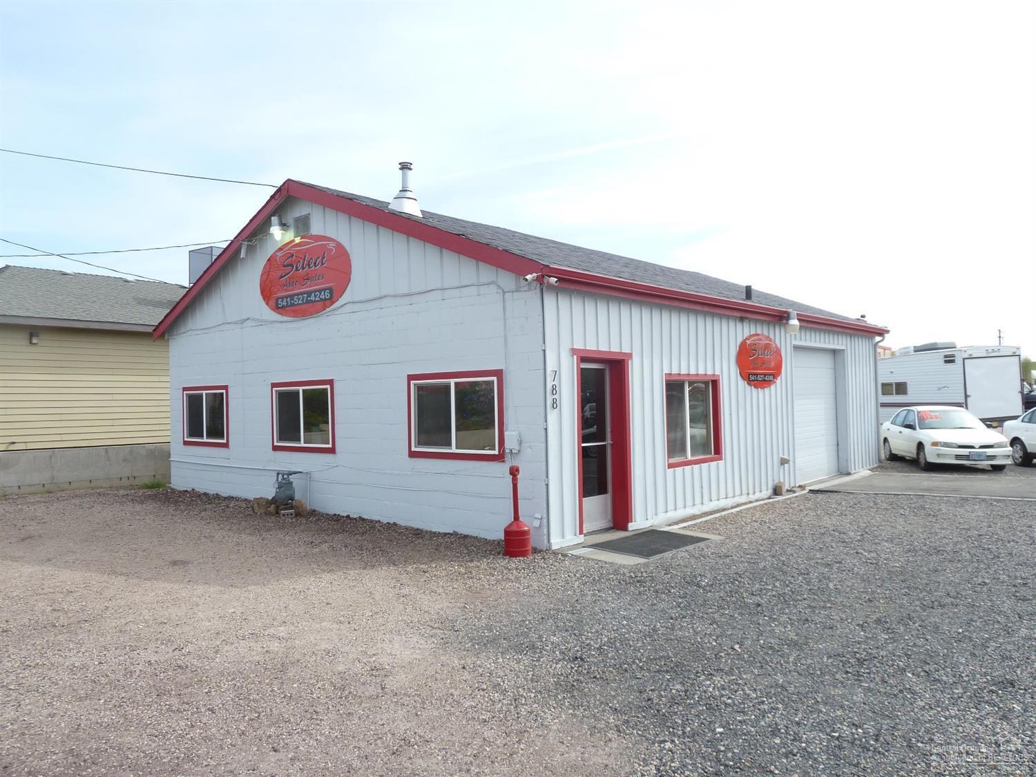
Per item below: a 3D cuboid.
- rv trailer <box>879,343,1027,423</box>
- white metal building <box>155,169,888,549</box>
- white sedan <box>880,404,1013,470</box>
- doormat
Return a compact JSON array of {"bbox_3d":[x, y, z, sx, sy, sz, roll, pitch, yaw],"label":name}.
[{"bbox_3d":[15.300,0.080,29.000,2.440,3.250,7.200,-1,-1,-16],"label":"rv trailer"},{"bbox_3d":[0.683,-0.682,15.726,9.950,5.100,12.160,-2,-1,42],"label":"white metal building"},{"bbox_3d":[10.000,1.120,17.720,1.700,1.370,4.400,-1,-1,11],"label":"white sedan"},{"bbox_3d":[1.495,1.753,8.487,0.835,0.020,1.388,0,1,42],"label":"doormat"}]

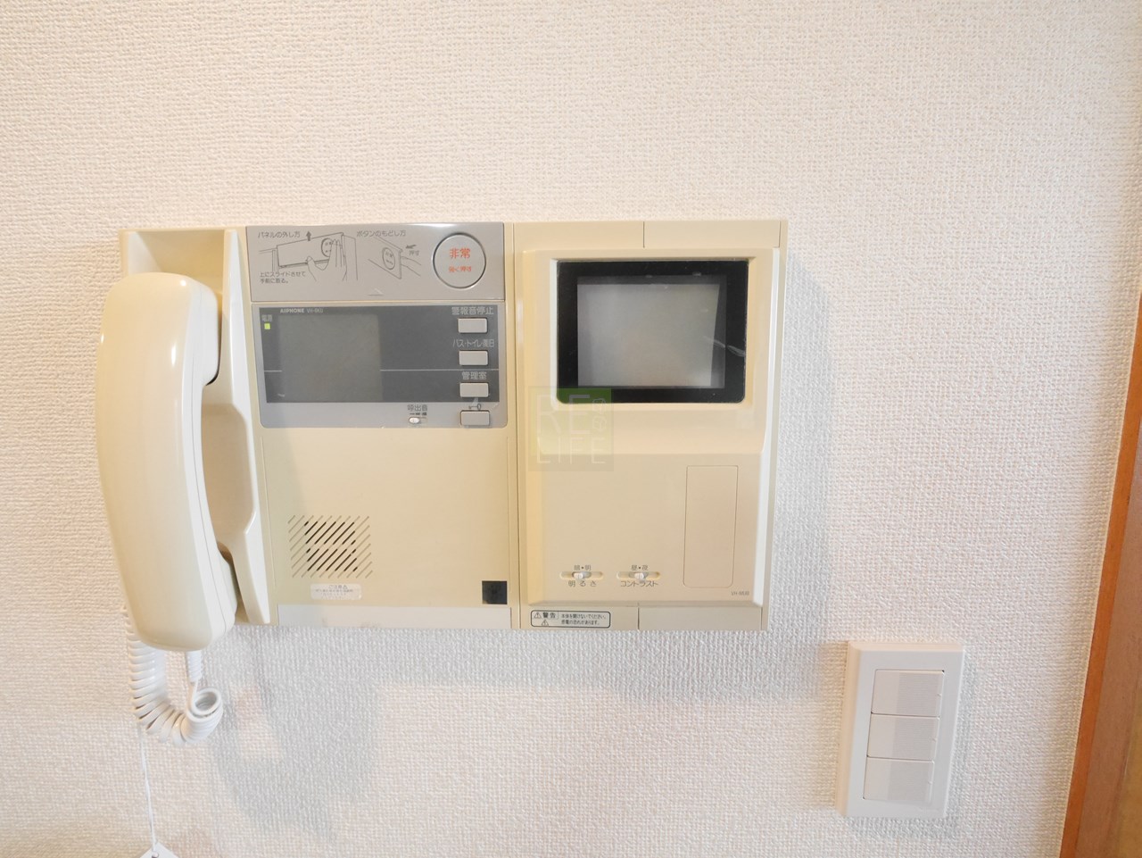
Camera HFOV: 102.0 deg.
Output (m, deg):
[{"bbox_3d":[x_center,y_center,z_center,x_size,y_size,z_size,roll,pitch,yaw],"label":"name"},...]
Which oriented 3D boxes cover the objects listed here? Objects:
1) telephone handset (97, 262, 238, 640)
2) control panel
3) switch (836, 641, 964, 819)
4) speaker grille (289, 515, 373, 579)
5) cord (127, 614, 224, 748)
[{"bbox_3d":[-0.205,0.020,0.234,0.043,0.193,0.037,0,7,2],"label":"telephone handset"},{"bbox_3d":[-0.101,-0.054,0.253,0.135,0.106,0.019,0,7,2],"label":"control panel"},{"bbox_3d":[0.206,0.191,0.286,0.070,0.120,0.009,0,7,2],"label":"switch"},{"bbox_3d":[-0.135,0.066,0.263,0.046,0.036,0.005,0,7,2],"label":"speaker grille"},{"bbox_3d":[-0.234,0.147,0.272,0.053,0.082,0.030,0,7,2],"label":"cord"}]

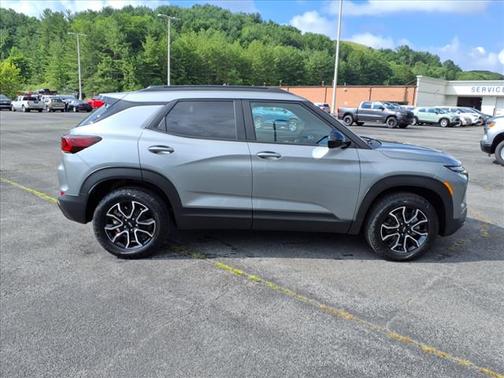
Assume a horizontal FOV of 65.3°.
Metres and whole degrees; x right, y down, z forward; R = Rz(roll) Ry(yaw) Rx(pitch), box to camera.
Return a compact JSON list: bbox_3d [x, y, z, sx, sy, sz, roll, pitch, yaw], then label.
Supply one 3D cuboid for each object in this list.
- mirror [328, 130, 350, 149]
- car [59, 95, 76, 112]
[{"bbox_3d":[0.793,-0.462,3.594,0.175,0.170,0.230,1,11,-2],"label":"mirror"},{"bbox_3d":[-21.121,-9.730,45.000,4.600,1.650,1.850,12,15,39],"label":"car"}]

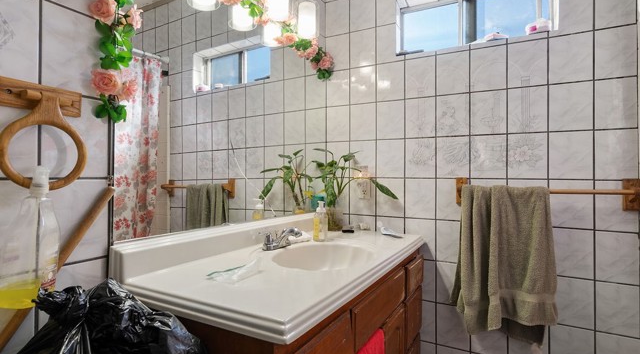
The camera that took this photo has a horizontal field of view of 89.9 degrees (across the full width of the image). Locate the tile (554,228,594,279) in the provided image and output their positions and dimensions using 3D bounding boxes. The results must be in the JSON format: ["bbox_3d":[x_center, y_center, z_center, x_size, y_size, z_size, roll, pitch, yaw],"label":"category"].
[{"bbox_3d":[1.074,0.323,1.371,0.152,0.204,0.010,0,-1,27],"label":"tile"}]

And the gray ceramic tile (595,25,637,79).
[{"bbox_3d":[1.210,-0.508,1.313,0.130,0.204,0.010,0,-1,27],"label":"gray ceramic tile"}]

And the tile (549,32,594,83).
[{"bbox_3d":[1.079,-0.509,1.379,0.152,0.204,0.010,0,-1,27],"label":"tile"}]

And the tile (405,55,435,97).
[{"bbox_3d":[0.510,-0.501,1.625,0.150,0.201,0.010,0,-1,27],"label":"tile"}]

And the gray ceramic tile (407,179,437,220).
[{"bbox_3d":[0.519,0.113,1.653,0.152,0.204,0.010,0,-1,27],"label":"gray ceramic tile"}]

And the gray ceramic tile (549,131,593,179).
[{"bbox_3d":[1.070,-0.093,1.365,0.152,0.204,0.010,0,0,29],"label":"gray ceramic tile"}]

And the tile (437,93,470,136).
[{"bbox_3d":[0.659,-0.301,1.590,0.152,0.204,0.010,0,0,29],"label":"tile"}]

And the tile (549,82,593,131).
[{"bbox_3d":[1.078,-0.301,1.377,0.152,0.204,0.010,0,-1,27],"label":"tile"}]

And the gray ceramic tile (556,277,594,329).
[{"bbox_3d":[1.044,0.515,1.334,0.150,0.201,0.010,0,-1,27],"label":"gray ceramic tile"}]

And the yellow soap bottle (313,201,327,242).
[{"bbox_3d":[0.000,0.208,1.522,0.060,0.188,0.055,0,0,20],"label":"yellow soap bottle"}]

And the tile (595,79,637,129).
[{"bbox_3d":[1.178,-0.297,1.278,0.135,0.201,0.010,0,-1,27],"label":"tile"}]

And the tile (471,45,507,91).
[{"bbox_3d":[0.800,-0.510,1.519,0.152,0.204,0.010,0,-1,27],"label":"tile"}]

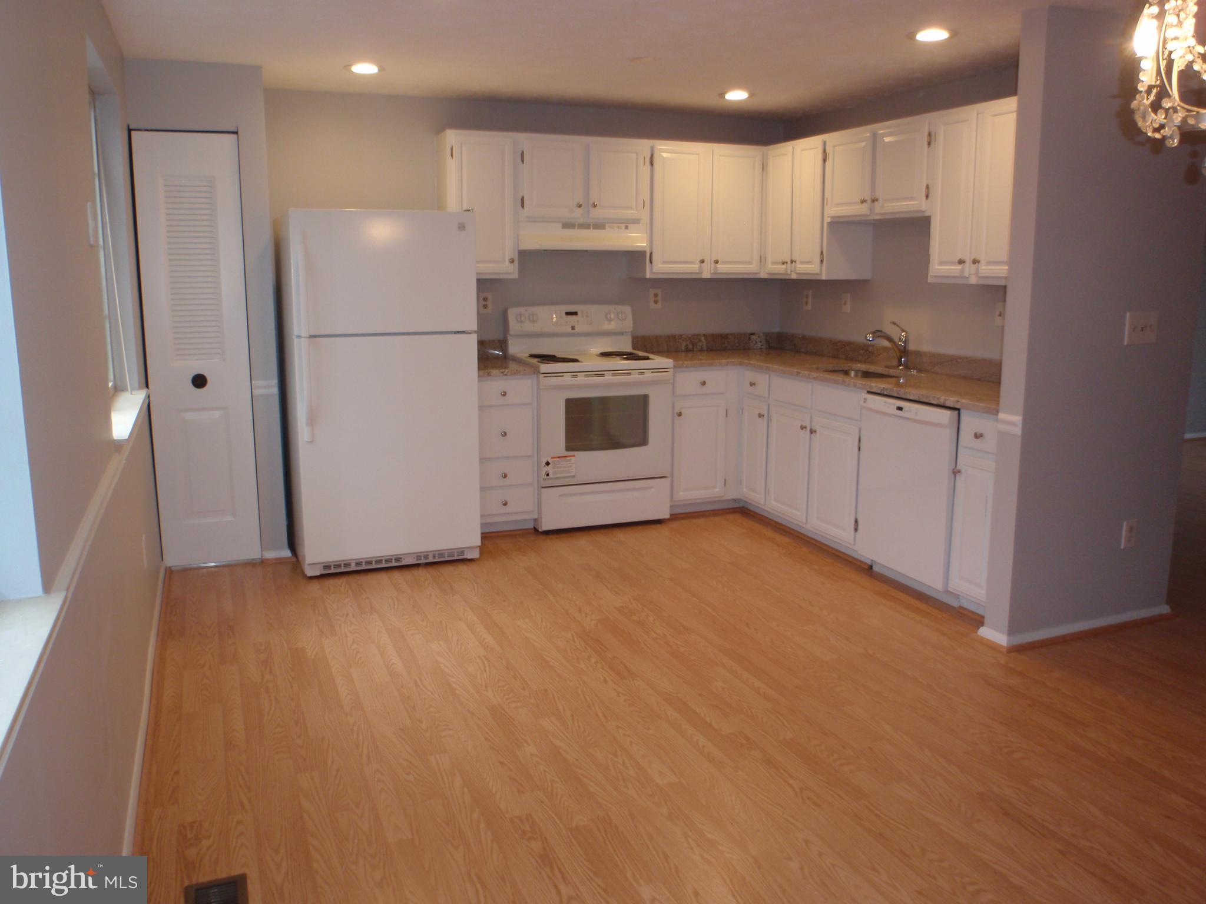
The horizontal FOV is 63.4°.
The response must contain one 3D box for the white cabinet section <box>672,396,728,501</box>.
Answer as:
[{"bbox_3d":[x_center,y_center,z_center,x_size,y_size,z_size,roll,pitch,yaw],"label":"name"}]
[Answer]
[{"bbox_3d":[0.550,-0.017,5.603,0.332,0.587,0.020,-4,12,-21],"label":"white cabinet section"}]

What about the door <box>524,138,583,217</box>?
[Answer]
[{"bbox_3d":[-0.268,-1.480,5.320,0.338,0.396,0.020,-4,12,-21],"label":"door"}]

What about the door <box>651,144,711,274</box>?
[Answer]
[{"bbox_3d":[0.451,-1.379,5.574,0.376,0.699,0.021,-4,12,-21],"label":"door"}]

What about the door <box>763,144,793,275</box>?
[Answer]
[{"bbox_3d":[1.029,-1.397,5.662,0.020,0.708,0.285,-4,12,-21],"label":"door"}]

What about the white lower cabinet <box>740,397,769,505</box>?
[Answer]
[{"bbox_3d":[0.854,-0.004,5.437,0.022,0.562,0.256,-4,12,-21],"label":"white lower cabinet"}]

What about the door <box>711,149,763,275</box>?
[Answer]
[{"bbox_3d":[0.780,-1.402,5.699,0.322,0.692,0.022,-4,12,-21],"label":"door"}]

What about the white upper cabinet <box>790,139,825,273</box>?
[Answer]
[{"bbox_3d":[1.127,-1.334,5.354,0.021,0.697,0.285,-4,12,-22],"label":"white upper cabinet"}]

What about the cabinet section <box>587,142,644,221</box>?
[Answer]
[{"bbox_3d":[0.073,-1.504,5.453,0.320,0.397,0.020,-4,12,-21],"label":"cabinet section"}]

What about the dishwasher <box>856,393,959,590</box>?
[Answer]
[{"bbox_3d":[1.577,0.164,4.388,0.600,0.818,0.605,-4,12,-21],"label":"dishwasher"}]

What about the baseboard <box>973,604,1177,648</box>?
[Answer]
[{"bbox_3d":[1.911,0.678,3.932,0.883,0.056,0.150,-4,12,-21],"label":"baseboard"}]

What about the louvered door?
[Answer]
[{"bbox_3d":[-1.868,-0.440,4.536,0.440,1.995,0.035,-3,11,-16],"label":"louvered door"}]

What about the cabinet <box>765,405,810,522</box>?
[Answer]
[{"bbox_3d":[0.980,0.057,5.125,0.022,0.562,0.386,-4,12,-21],"label":"cabinet"}]

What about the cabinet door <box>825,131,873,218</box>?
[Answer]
[{"bbox_3d":[1.266,-1.412,4.988,0.021,0.400,0.363,-4,12,-22],"label":"cabinet door"}]

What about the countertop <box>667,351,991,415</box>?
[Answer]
[{"bbox_3d":[1.134,-0.386,4.949,1.095,0.038,2.733,-4,12,-21],"label":"countertop"}]

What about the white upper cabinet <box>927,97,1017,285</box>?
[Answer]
[{"bbox_3d":[1.747,-1.109,4.224,0.337,0.751,0.585,-4,12,-21],"label":"white upper cabinet"}]

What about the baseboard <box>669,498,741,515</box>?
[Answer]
[{"bbox_3d":[0.594,0.318,5.723,0.505,0.080,0.018,-4,12,-21],"label":"baseboard"}]

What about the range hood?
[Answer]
[{"bbox_3d":[-0.160,-1.216,5.534,0.761,0.147,0.314,-4,12,-21],"label":"range hood"}]

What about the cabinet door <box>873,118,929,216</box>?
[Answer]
[{"bbox_3d":[1.412,-1.333,4.601,0.022,0.394,0.368,-4,12,-21],"label":"cabinet door"}]

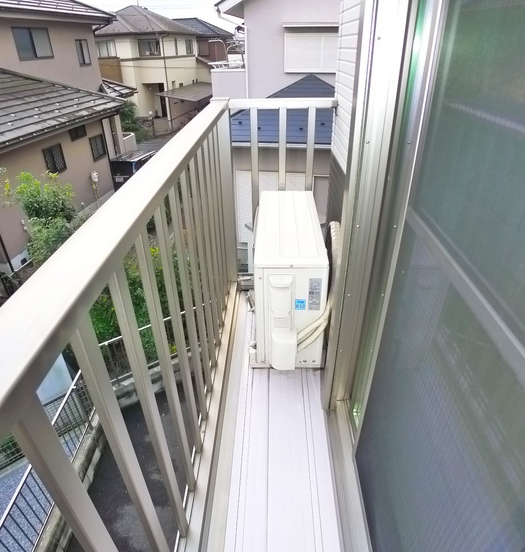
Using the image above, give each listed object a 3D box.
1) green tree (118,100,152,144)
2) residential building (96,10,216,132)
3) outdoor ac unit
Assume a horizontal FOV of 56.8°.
[{"bbox_3d":[-6.673,-8.055,25.300,1.800,2.100,1.700,3,27,6],"label":"green tree"},{"bbox_3d":[-8.368,-13.542,31.000,7.300,7.100,8.600,3,27,6],"label":"residential building"},{"bbox_3d":[0.125,-0.035,2.380,0.295,0.520,0.860,0,27,1],"label":"outdoor ac unit"}]

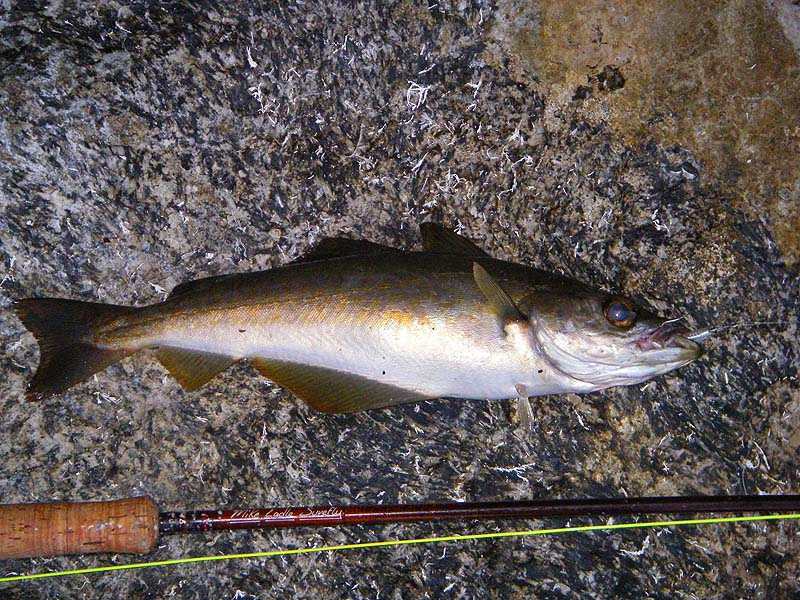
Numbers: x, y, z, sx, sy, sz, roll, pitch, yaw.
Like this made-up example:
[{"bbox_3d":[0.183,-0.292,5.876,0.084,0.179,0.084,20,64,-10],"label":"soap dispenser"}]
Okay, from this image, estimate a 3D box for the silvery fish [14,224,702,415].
[{"bbox_3d":[-0.021,0.010,1.155,0.354,0.046,0.096,1,77,0],"label":"silvery fish"}]

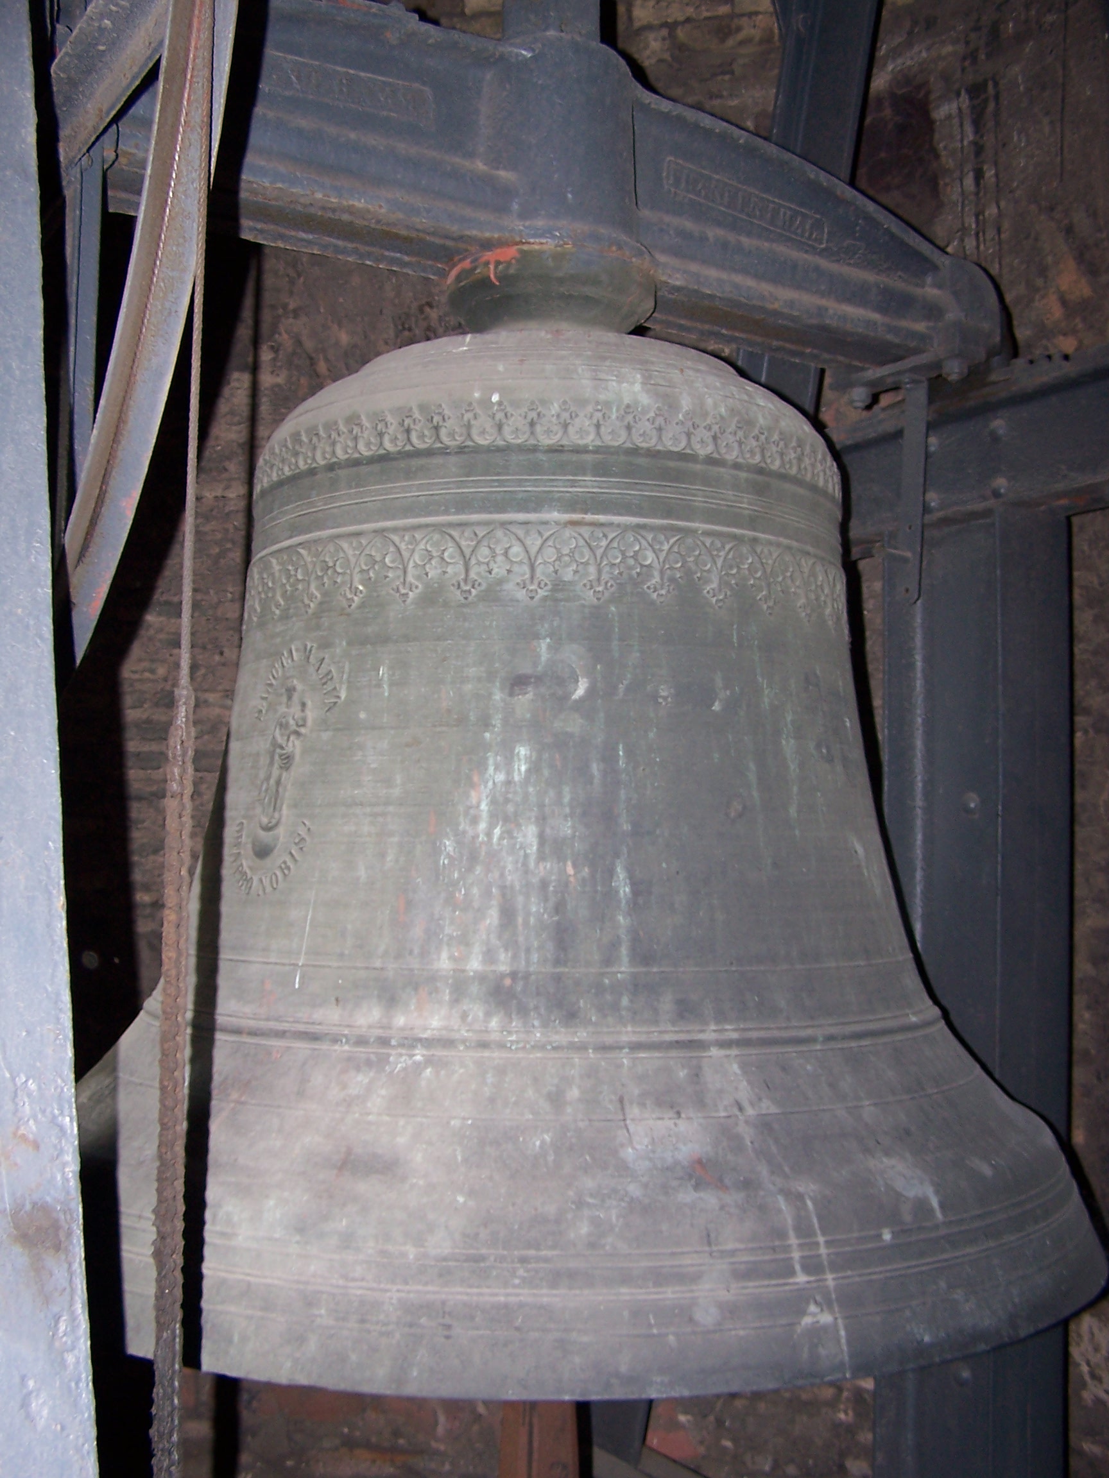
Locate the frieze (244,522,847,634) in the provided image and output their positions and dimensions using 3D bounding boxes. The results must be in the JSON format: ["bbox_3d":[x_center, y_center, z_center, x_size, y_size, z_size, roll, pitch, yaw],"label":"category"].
[{"bbox_3d":[-0.010,-0.166,2.198,0.808,0.091,0.808,0,-5,0],"label":"frieze"}]

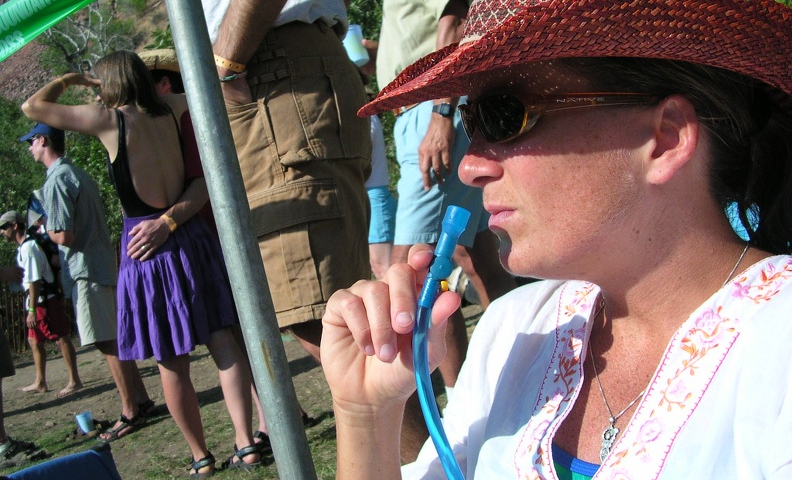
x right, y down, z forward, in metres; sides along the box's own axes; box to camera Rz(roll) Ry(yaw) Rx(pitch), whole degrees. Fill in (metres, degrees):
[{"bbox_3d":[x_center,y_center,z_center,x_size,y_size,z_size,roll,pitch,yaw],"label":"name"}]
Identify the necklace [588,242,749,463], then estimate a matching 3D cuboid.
[{"bbox_3d":[0.200,0.073,0.600,0.125,0.140,0.140,-8,-2,45],"label":"necklace"}]

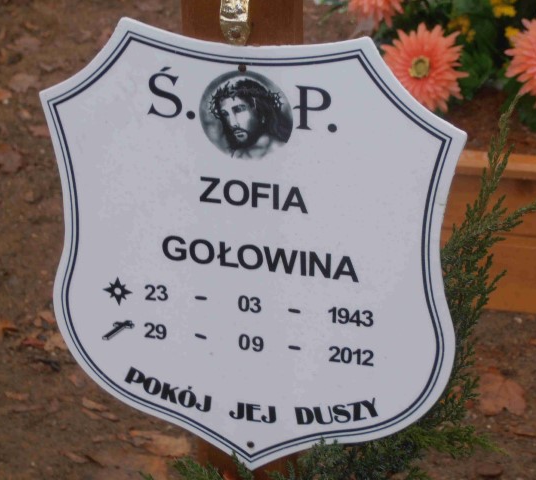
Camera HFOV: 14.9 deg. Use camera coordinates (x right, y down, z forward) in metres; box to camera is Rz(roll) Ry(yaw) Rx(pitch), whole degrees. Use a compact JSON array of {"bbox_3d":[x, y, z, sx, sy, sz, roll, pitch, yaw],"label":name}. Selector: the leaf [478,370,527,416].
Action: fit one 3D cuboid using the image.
[{"bbox_3d":[0.296,0.194,2.590,0.066,0.016,0.085,0,25,0],"label":"leaf"}]

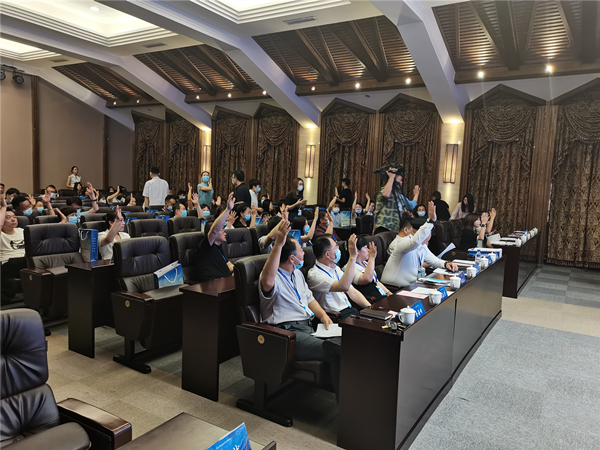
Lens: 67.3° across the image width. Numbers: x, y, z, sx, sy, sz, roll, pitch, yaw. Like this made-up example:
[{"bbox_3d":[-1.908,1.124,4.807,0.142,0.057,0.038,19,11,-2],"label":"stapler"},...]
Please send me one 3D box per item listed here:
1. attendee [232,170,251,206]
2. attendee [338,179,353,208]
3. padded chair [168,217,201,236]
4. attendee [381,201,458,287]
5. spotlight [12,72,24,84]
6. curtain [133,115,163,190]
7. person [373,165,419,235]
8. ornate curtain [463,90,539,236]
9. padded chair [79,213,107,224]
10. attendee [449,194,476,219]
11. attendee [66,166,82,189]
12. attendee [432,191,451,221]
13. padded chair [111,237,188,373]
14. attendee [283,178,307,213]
[{"bbox_3d":[-1.086,-0.110,8.101,0.360,1.720,0.480,6,7,33],"label":"attendee"},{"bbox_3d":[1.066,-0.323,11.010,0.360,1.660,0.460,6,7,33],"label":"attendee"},{"bbox_3d":[-1.376,0.432,6.047,0.600,1.015,0.650,6,6,32],"label":"padded chair"},{"bbox_3d":[1.157,0.476,4.595,0.820,1.430,0.660,6,6,32],"label":"attendee"},{"bbox_3d":[-7.949,-4.133,12.741,0.260,0.310,0.270,20,13,30],"label":"spotlight"},{"bbox_3d":[-5.426,-2.078,16.116,1.350,3.500,0.250,6,7,33],"label":"curtain"},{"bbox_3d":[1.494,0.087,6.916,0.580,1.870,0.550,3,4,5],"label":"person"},{"bbox_3d":[4.844,-1.195,11.025,1.468,3.993,0.220,5,5,31],"label":"ornate curtain"},{"bbox_3d":[-2.804,0.337,6.549,0.620,1.030,0.640,5,5,31],"label":"padded chair"},{"bbox_3d":[3.722,0.092,10.238,0.520,1.570,0.450,5,5,30],"label":"attendee"},{"bbox_3d":[-6.913,-0.946,13.879,0.320,1.700,0.500,7,7,42],"label":"attendee"},{"bbox_3d":[3.253,0.032,10.436,0.500,1.620,0.400,1,5,-21],"label":"attendee"},{"bbox_3d":[-1.186,0.638,3.926,0.580,1.015,0.650,6,6,32],"label":"padded chair"},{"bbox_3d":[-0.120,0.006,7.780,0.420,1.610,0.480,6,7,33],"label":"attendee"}]

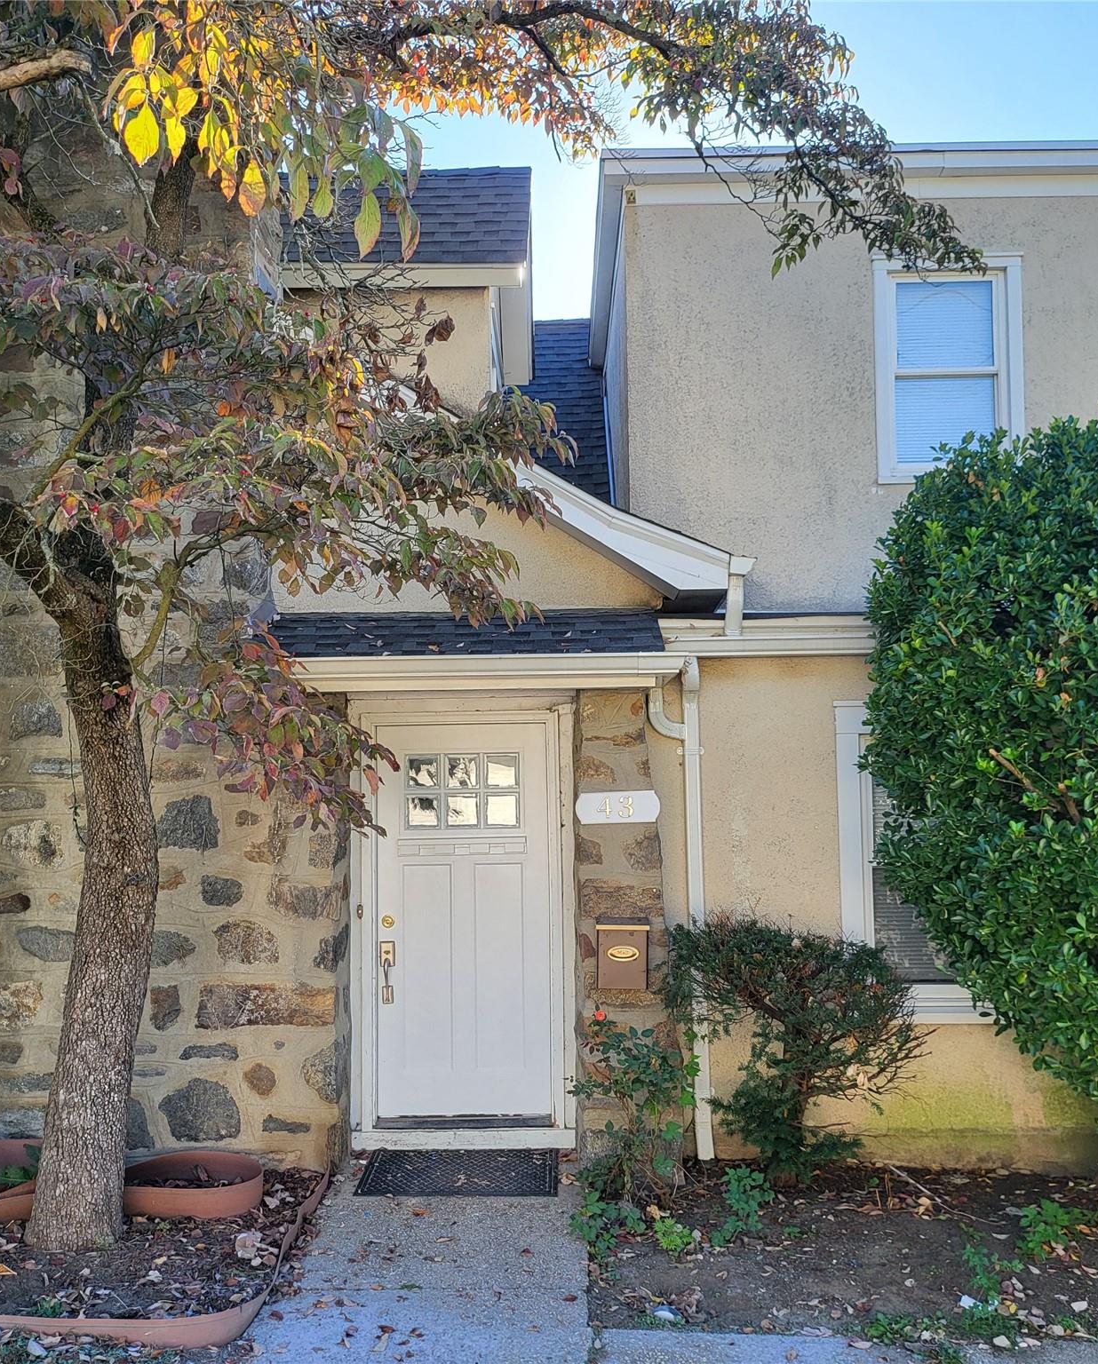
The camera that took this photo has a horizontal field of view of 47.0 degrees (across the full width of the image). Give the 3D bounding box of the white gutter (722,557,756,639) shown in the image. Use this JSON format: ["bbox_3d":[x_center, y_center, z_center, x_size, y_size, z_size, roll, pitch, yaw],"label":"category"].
[{"bbox_3d":[0.941,-0.419,6.197,0.164,0.402,0.150,-1,-3,1],"label":"white gutter"}]

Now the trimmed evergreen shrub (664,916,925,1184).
[{"bbox_3d":[1.100,1.666,5.684,1.160,1.170,0.840,-1,-4,0],"label":"trimmed evergreen shrub"}]

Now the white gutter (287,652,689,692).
[{"bbox_3d":[-0.285,-0.042,6.059,1.892,0.156,0.150,-1,-3,1],"label":"white gutter"}]

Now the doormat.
[{"bbox_3d":[-0.411,2.342,6.043,0.915,0.020,0.630,-1,-3,1],"label":"doormat"}]

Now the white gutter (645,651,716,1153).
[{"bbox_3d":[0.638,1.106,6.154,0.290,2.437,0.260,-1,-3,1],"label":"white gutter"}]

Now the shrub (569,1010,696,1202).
[{"bbox_3d":[0.369,1.870,5.574,0.560,0.810,0.470,-1,-4,0],"label":"shrub"}]

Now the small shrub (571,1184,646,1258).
[{"bbox_3d":[0.238,2.135,5.057,0.300,0.235,0.280,-1,-4,0],"label":"small shrub"}]

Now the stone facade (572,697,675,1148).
[{"bbox_3d":[0.358,1.206,6.256,0.493,2.321,0.330,-1,-3,1],"label":"stone facade"}]

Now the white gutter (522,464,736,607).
[{"bbox_3d":[0.389,-0.722,6.205,1.060,0.680,0.240,-1,-4,0],"label":"white gutter"}]

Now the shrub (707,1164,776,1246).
[{"bbox_3d":[0.778,2.110,5.097,0.260,0.285,0.250,-1,-4,0],"label":"shrub"}]

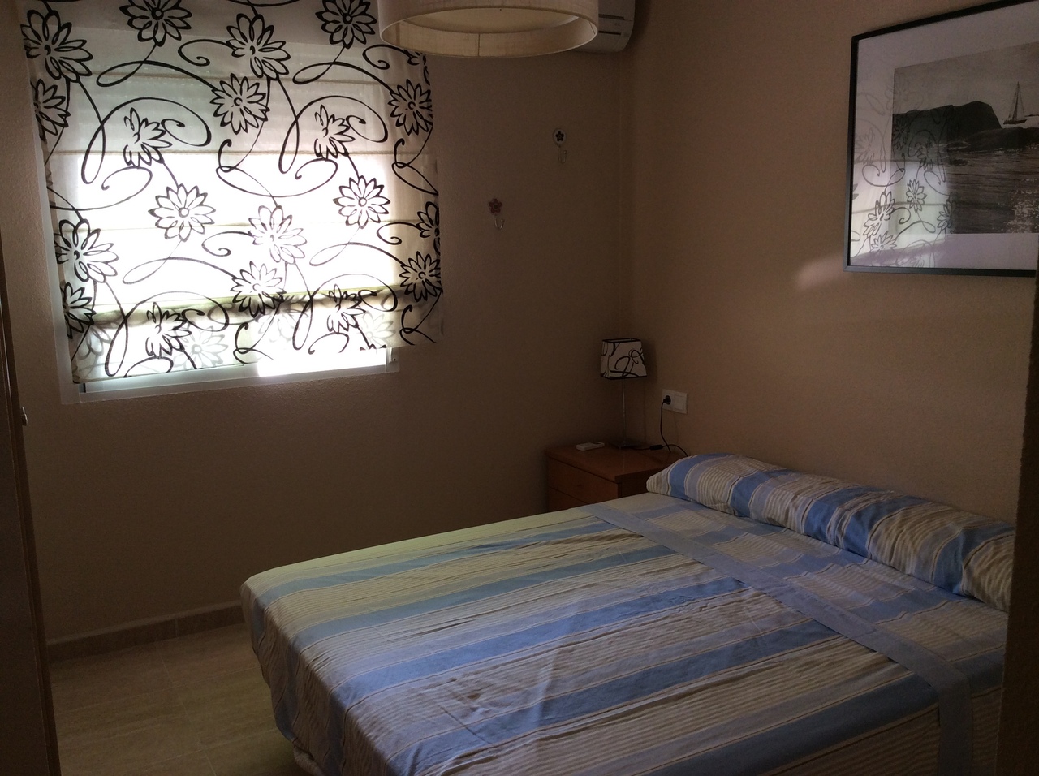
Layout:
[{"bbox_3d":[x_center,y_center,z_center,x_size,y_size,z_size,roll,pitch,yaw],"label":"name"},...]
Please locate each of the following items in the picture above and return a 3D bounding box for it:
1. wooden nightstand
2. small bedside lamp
[{"bbox_3d":[0.421,0.509,4.008,0.422,0.482,0.510,-6,11,-28],"label":"wooden nightstand"},{"bbox_3d":[0.435,0.022,4.110,0.167,0.444,0.104,-5,10,-18],"label":"small bedside lamp"}]

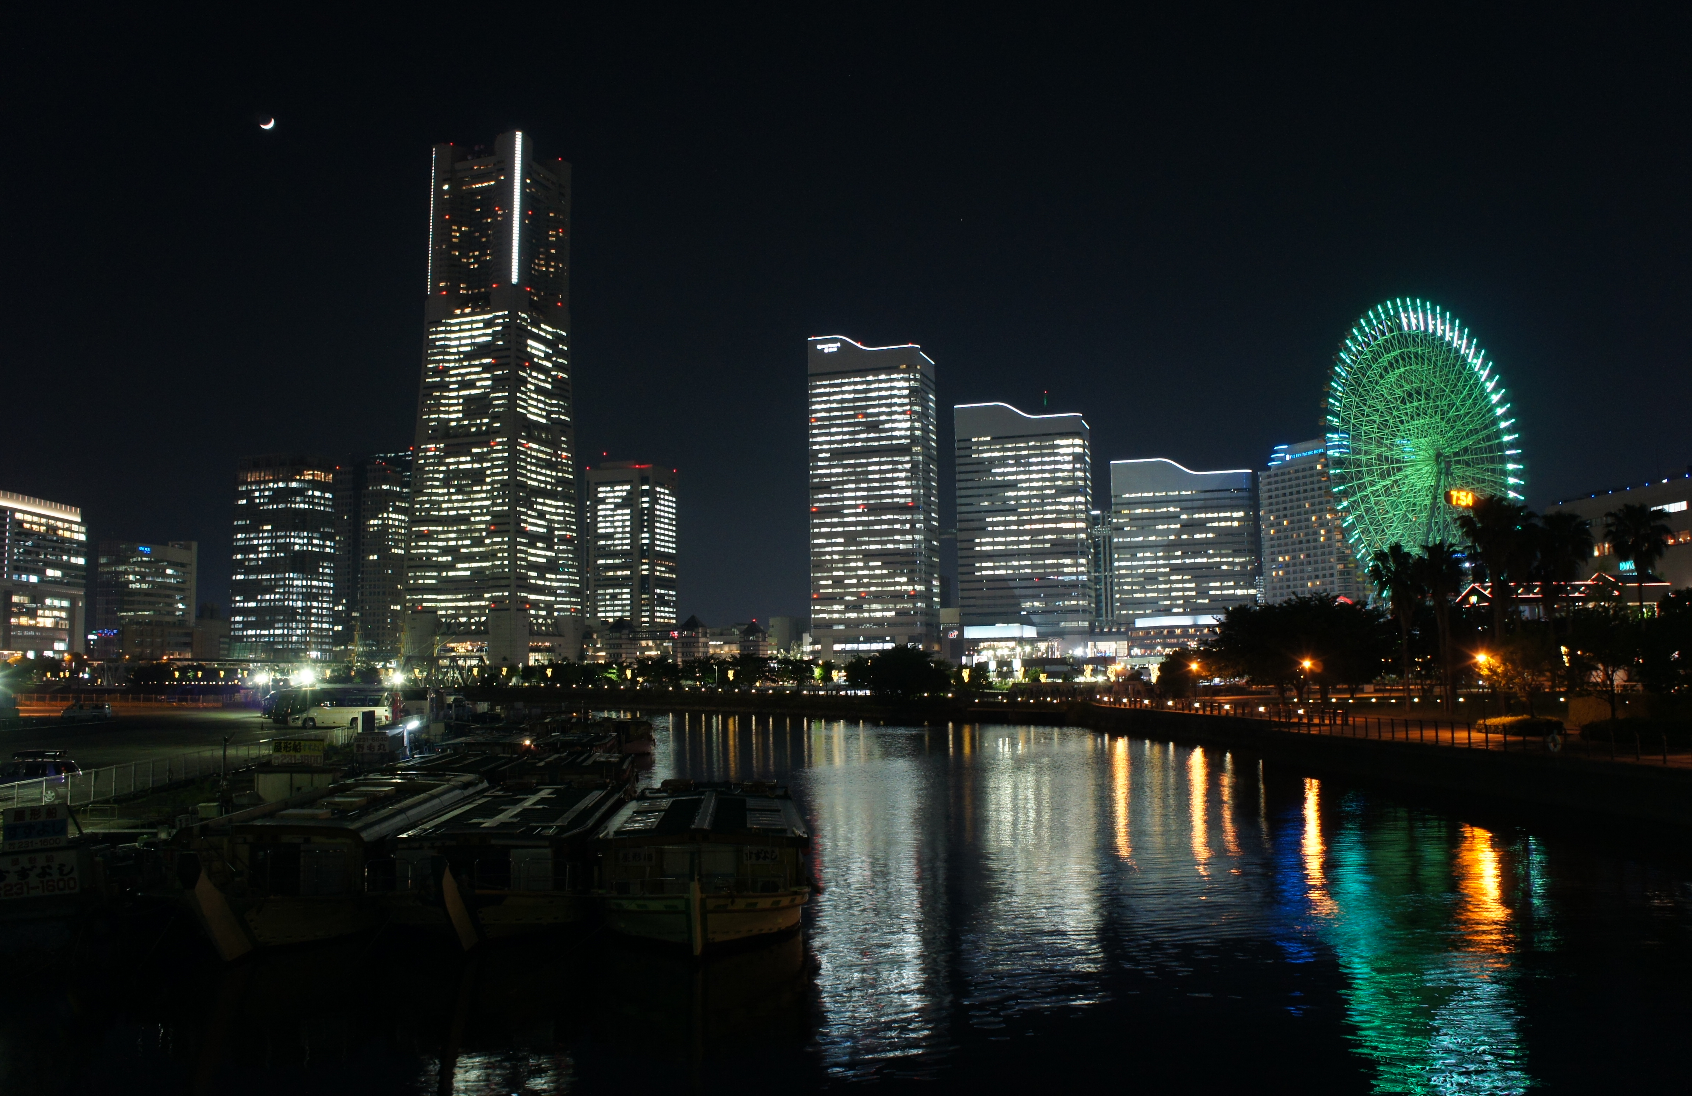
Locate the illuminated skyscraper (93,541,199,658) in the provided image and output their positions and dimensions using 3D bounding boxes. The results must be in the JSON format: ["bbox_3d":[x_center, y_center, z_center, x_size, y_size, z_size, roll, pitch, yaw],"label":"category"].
[{"bbox_3d":[-339.370,30.120,614.610,20.000,61.000,45.900,-2,-5,12],"label":"illuminated skyscraper"}]

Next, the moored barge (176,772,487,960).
[{"bbox_3d":[-14.980,9.000,37.190,5.000,3.000,18.500,0,-5,-5],"label":"moored barge"}]

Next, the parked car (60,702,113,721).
[{"bbox_3d":[-67.700,14.770,113.090,1.680,1.700,4.200,-4,-6,30],"label":"parked car"}]

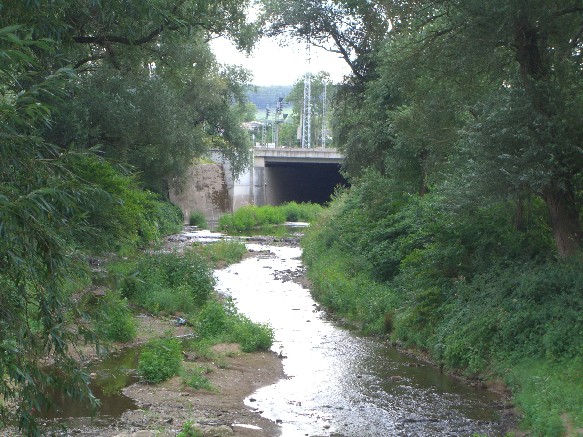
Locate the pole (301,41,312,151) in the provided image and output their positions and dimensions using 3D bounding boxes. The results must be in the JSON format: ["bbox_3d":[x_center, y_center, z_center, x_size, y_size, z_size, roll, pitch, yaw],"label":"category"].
[{"bbox_3d":[1.719,-14.097,220.000,1.100,12.700,1.100,0,2,0],"label":"pole"}]

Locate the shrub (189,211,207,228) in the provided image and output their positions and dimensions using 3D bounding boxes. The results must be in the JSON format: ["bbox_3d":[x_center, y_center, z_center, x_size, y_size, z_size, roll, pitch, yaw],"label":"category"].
[{"bbox_3d":[-8.569,0.091,175.000,1.600,1.600,1.500,0,2,0],"label":"shrub"}]

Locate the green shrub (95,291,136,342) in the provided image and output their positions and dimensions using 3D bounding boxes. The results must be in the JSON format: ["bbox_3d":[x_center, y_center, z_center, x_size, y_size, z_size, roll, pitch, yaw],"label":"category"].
[{"bbox_3d":[-5.593,3.146,61.000,1.350,1.550,1.300,0,2,0],"label":"green shrub"}]

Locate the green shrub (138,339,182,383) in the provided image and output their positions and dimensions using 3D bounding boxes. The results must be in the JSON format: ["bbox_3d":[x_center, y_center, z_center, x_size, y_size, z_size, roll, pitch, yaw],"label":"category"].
[{"bbox_3d":[-3.446,3.736,50.500,1.130,1.100,1.100,0,2,0],"label":"green shrub"}]

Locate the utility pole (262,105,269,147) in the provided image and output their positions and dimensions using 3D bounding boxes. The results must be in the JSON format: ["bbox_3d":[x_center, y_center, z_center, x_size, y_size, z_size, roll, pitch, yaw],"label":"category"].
[{"bbox_3d":[-3.007,-10.524,222.000,0.600,4.800,0.600,-1,2,-24],"label":"utility pole"}]

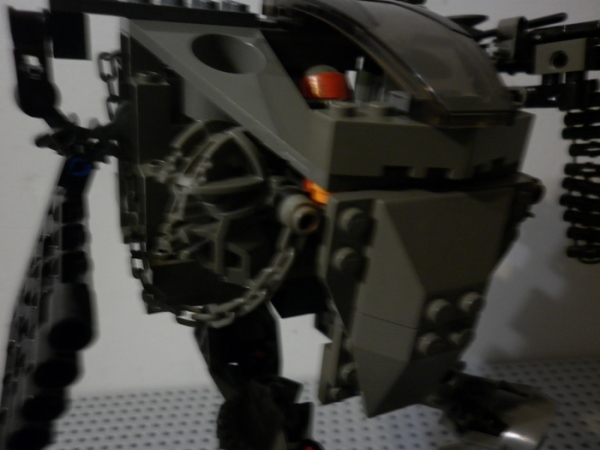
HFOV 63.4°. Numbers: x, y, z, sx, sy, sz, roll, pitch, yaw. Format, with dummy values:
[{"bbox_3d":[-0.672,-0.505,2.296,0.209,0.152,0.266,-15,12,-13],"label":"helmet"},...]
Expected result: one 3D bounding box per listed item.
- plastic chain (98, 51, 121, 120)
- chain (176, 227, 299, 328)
[{"bbox_3d":[-0.046,-0.034,0.117,0.005,0.018,0.005,-10,15,-19],"label":"plastic chain"},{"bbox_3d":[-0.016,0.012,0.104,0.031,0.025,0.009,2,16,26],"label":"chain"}]

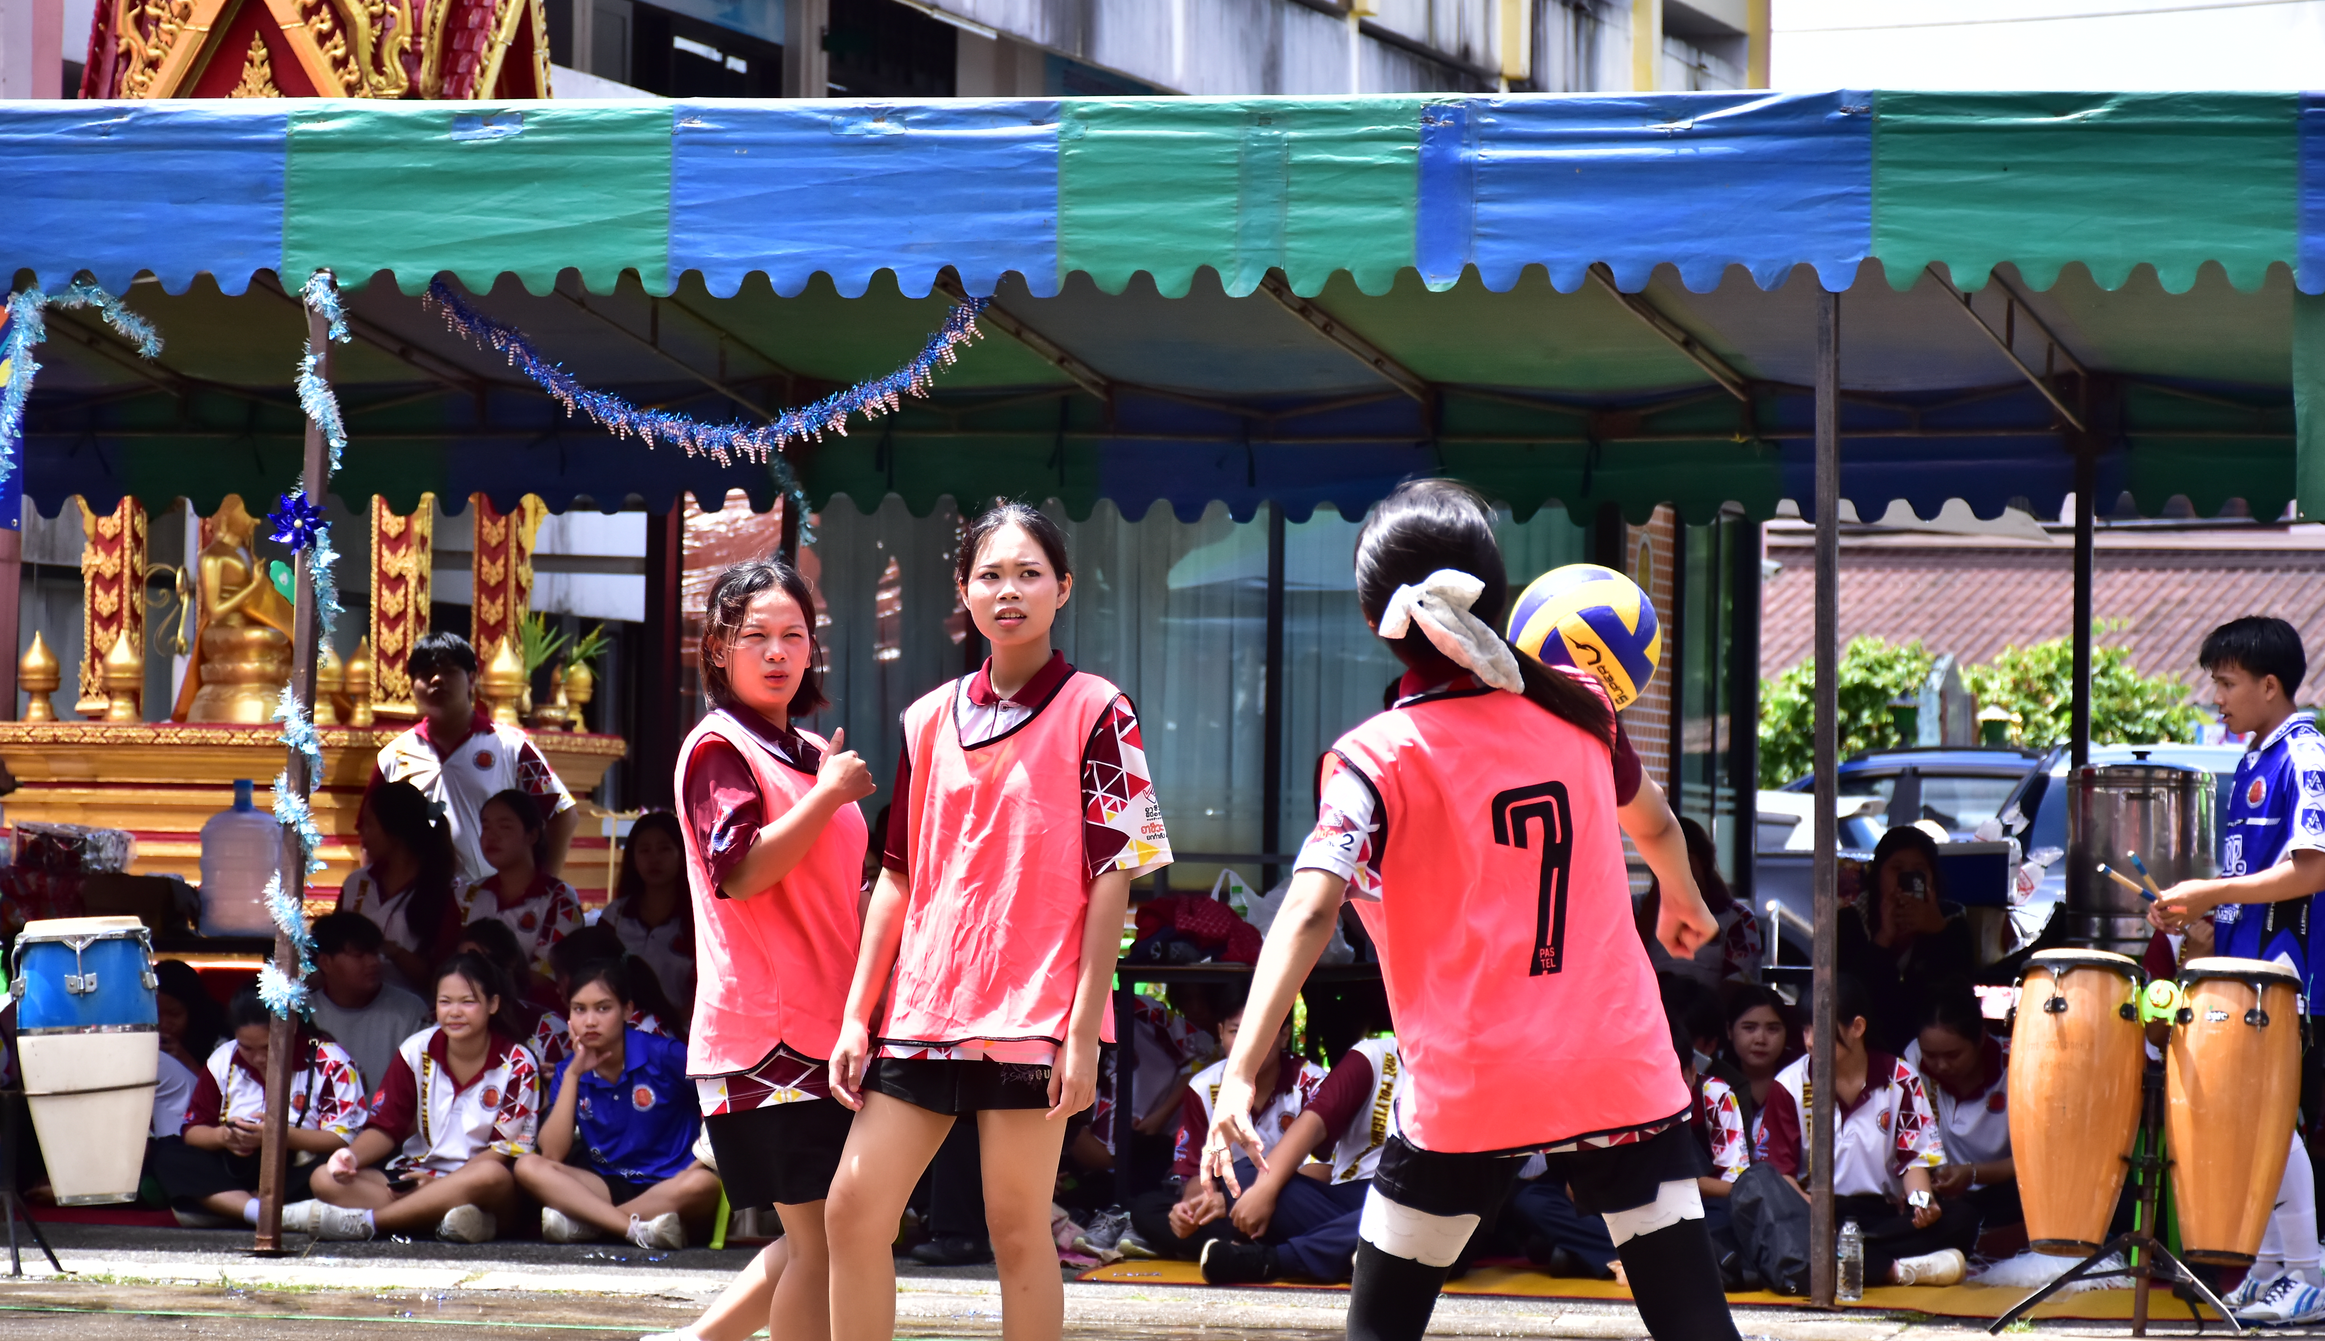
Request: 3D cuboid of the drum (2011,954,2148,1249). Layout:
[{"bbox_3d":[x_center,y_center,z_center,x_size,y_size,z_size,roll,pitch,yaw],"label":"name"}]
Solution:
[{"bbox_3d":[2.074,0.977,18.600,0.305,0.700,0.305,3,2,0],"label":"drum"}]

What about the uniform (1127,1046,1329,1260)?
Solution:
[{"bbox_3d":[0.221,1.315,22.400,0.600,0.580,0.600,1,-2,5],"label":"uniform"}]

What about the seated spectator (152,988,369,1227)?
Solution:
[{"bbox_3d":[-2.383,1.164,21.800,0.600,0.670,0.680,1,-1,12],"label":"seated spectator"}]

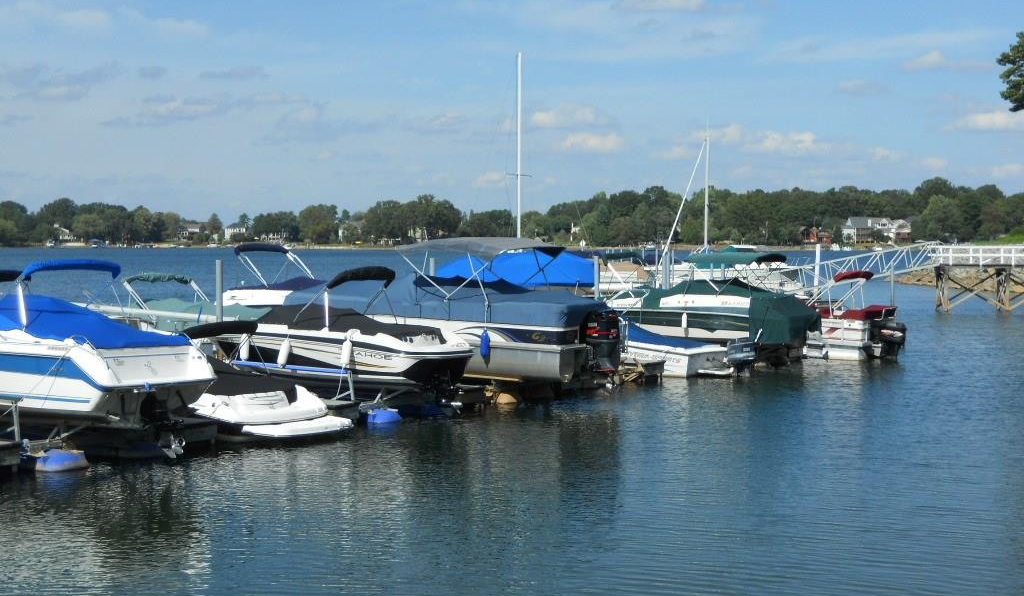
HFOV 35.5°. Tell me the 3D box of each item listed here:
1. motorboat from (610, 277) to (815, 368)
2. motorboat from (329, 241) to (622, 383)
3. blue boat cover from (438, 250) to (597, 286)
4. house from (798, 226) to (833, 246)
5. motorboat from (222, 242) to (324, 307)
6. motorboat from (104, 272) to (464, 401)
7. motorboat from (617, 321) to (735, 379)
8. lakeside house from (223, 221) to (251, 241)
[{"bbox_3d":[4.656,0.483,41.032,6.400,2.050,2.400,1,2,30],"label":"motorboat"},{"bbox_3d":[-0.922,0.213,33.060,7.200,2.850,2.500,1,2,30],"label":"motorboat"},{"bbox_3d":[0.228,-1.020,55.999,5.600,1.400,2.500,1,2,33],"label":"blue boat cover"},{"bbox_3d":[113.998,-23.145,599.557,12.000,7.300,9.500,0,2,5],"label":"house"},{"bbox_3d":[-5.572,-0.268,46.019,6.200,2.400,2.400,1,2,33],"label":"motorboat"},{"bbox_3d":[-3.821,0.599,31.193,6.200,2.450,2.450,1,2,33],"label":"motorboat"},{"bbox_3d":[2.627,1.159,37.455,4.800,1.350,1.900,1,2,36],"label":"motorboat"},{"bbox_3d":[-125.901,-30.664,729.373,12.000,9.000,9.500,0,2,5],"label":"lakeside house"}]

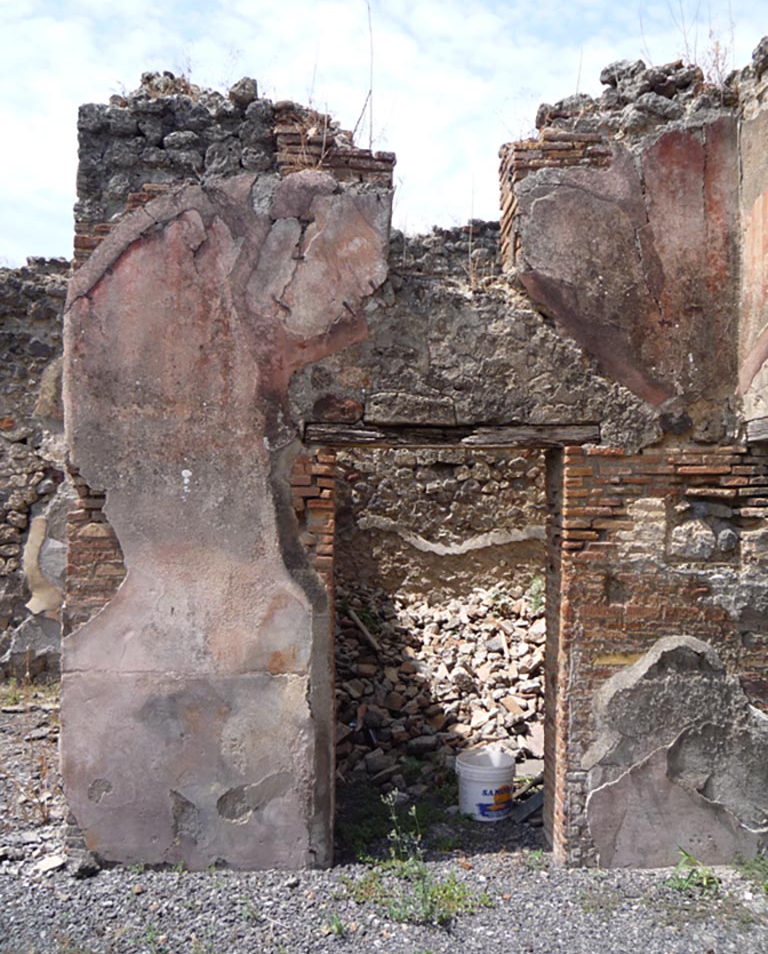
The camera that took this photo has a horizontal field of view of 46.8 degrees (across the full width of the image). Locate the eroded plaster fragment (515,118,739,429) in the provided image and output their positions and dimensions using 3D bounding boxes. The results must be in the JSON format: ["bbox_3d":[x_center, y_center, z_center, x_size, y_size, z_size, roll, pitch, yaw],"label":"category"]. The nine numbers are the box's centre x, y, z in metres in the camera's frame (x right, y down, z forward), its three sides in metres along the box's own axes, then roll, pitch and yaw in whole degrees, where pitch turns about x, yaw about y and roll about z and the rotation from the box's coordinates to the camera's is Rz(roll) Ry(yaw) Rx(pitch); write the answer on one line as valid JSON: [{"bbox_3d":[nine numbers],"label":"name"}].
[{"bbox_3d":[0.990,-0.835,3.660,0.920,1.270,0.110,0,0,0],"label":"eroded plaster fragment"}]

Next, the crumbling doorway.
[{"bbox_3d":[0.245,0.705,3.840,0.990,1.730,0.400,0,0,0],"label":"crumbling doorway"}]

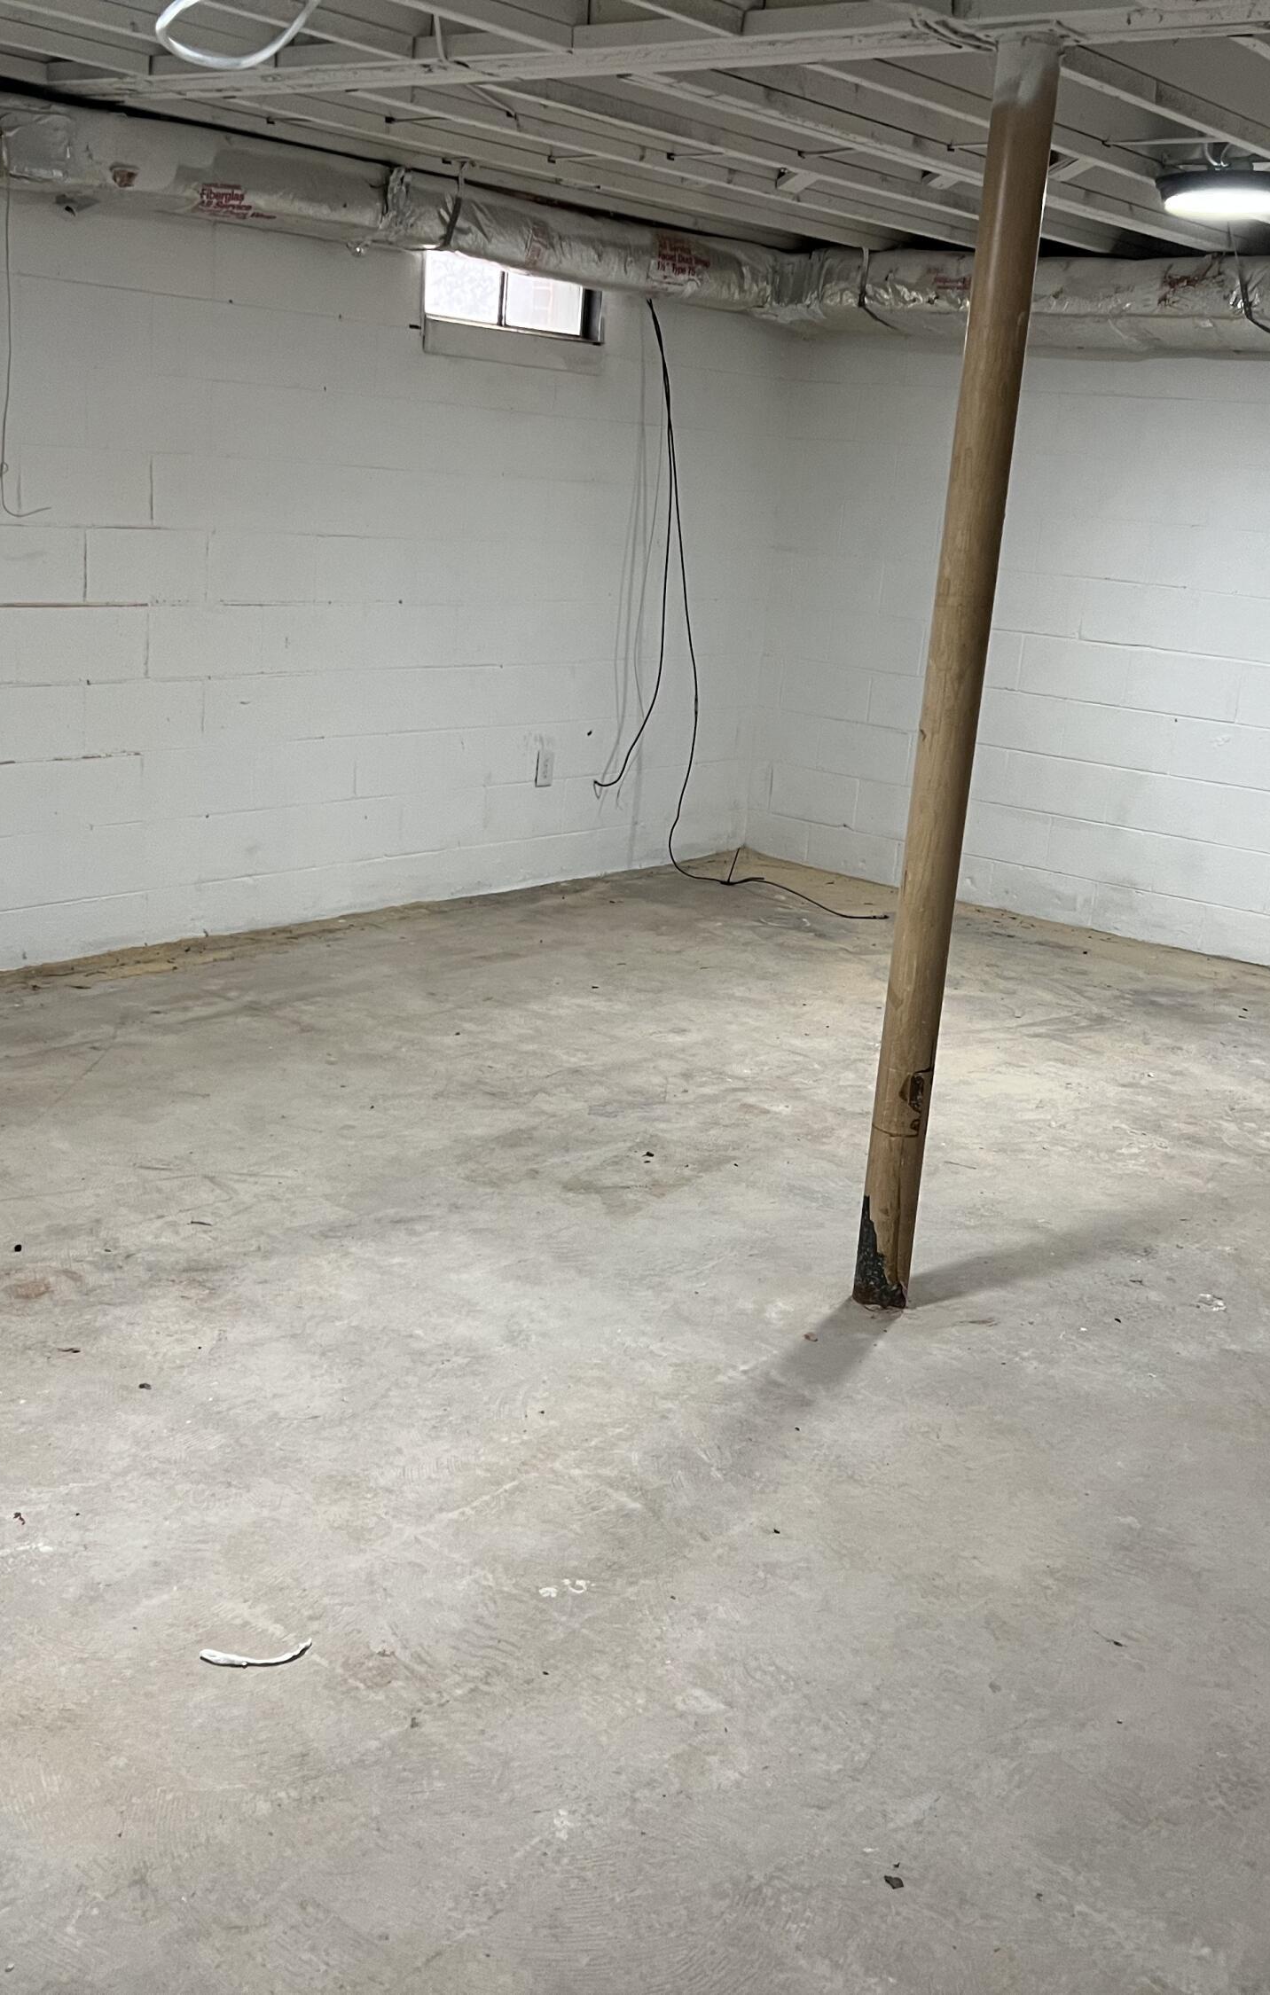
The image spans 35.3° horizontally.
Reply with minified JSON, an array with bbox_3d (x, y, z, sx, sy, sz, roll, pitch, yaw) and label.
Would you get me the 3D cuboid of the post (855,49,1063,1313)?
[{"bbox_3d":[0.540,-0.472,3.421,0.100,2.150,0.100,16,19,37],"label":"post"}]

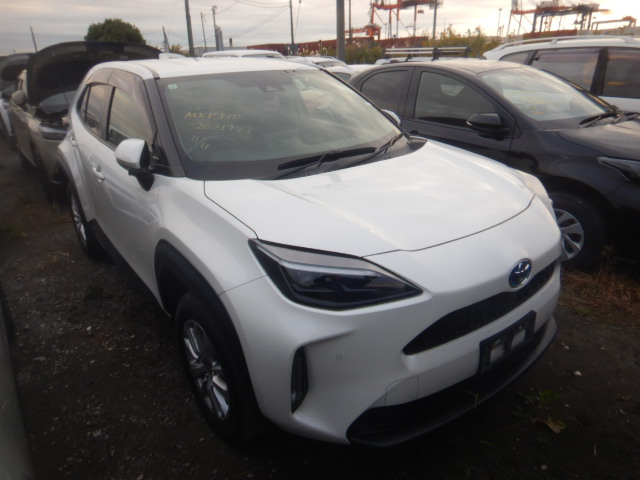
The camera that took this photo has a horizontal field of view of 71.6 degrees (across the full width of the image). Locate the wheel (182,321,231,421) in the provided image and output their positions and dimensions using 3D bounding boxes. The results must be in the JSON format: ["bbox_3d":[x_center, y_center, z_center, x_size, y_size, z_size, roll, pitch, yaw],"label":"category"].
[{"bbox_3d":[-0.416,0.526,1.890,0.155,0.438,0.438,-17,26,-34],"label":"wheel"}]

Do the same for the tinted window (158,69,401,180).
[{"bbox_3d":[-0.173,-0.672,2.392,1.360,0.140,0.800,-18,59,-34],"label":"tinted window"}]

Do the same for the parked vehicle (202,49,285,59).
[{"bbox_3d":[-2.075,-3.539,10.583,1.720,1.780,4.300,-18,27,-34],"label":"parked vehicle"}]

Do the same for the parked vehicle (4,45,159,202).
[{"bbox_3d":[-3.621,-1.961,6.818,1.760,1.780,4.250,-18,27,-34],"label":"parked vehicle"}]

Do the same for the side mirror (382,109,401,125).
[{"bbox_3d":[0.437,-0.736,2.974,0.155,0.210,0.220,-17,26,-34],"label":"side mirror"}]

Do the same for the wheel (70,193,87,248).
[{"bbox_3d":[-1.971,-0.188,3.794,0.155,0.438,0.438,-17,26,-34],"label":"wheel"}]

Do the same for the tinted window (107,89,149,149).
[{"bbox_3d":[-1.017,-0.628,2.357,0.080,0.370,0.880,-3,18,-38],"label":"tinted window"}]

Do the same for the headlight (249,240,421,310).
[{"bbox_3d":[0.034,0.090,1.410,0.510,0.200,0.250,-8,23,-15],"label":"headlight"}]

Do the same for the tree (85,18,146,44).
[{"bbox_3d":[-14.608,-13.511,32.385,5.000,4.770,5.000,-11,24,-20],"label":"tree"}]

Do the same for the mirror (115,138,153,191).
[{"bbox_3d":[-0.875,-0.339,2.065,0.155,0.210,0.220,-17,26,-34],"label":"mirror"}]

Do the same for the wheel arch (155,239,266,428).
[{"bbox_3d":[-0.462,0.336,1.788,0.140,0.520,0.910,-17,26,-34],"label":"wheel arch"}]

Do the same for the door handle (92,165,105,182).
[{"bbox_3d":[-1.323,-0.392,2.642,0.060,0.065,0.220,-18,27,-34],"label":"door handle"}]

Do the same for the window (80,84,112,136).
[{"bbox_3d":[-1.466,-0.845,2.866,0.090,0.350,0.800,6,12,-40],"label":"window"}]

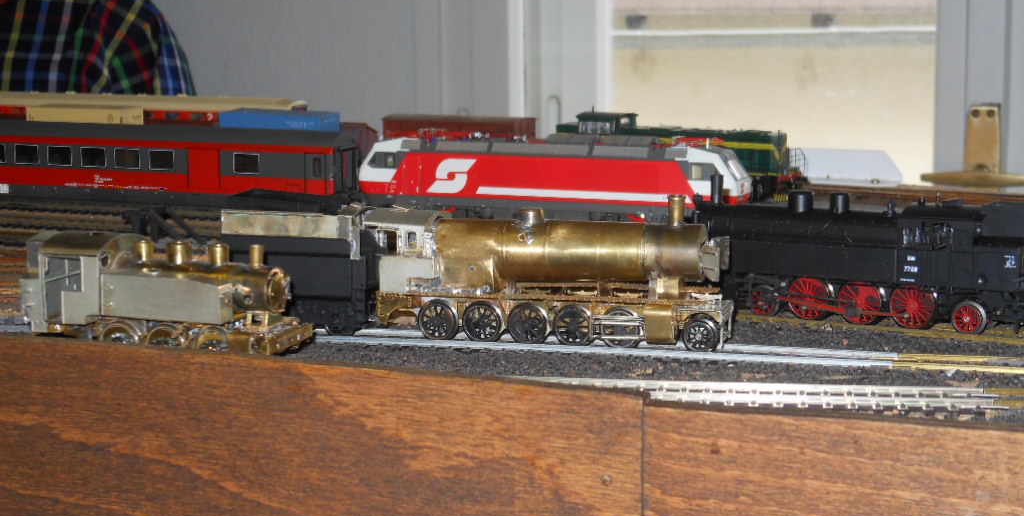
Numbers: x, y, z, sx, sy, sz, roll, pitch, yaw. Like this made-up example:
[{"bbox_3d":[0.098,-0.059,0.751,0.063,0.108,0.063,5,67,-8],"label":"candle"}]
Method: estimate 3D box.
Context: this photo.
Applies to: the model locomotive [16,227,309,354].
[{"bbox_3d":[-0.126,0.016,0.714,0.105,0.048,0.034,3,9,24],"label":"model locomotive"}]

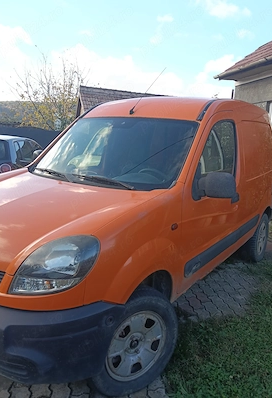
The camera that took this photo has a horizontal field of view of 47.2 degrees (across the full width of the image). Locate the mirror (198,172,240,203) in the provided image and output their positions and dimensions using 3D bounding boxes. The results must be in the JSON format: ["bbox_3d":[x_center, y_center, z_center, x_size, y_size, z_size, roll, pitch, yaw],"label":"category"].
[{"bbox_3d":[0.550,-0.071,2.014,0.215,0.190,0.130,11,14,35],"label":"mirror"}]

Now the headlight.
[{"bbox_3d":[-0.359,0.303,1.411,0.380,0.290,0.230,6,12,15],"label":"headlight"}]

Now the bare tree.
[{"bbox_3d":[-3.338,-3.404,12.000,3.100,4.600,3.000,3,11,0],"label":"bare tree"}]

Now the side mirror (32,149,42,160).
[{"bbox_3d":[-0.935,-0.367,3.059,0.215,0.190,0.130,11,14,35],"label":"side mirror"}]

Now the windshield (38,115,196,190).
[{"bbox_3d":[-0.233,-0.387,2.435,1.410,0.180,0.750,11,57,35],"label":"windshield"}]

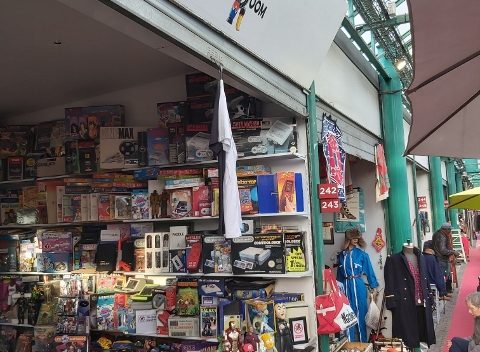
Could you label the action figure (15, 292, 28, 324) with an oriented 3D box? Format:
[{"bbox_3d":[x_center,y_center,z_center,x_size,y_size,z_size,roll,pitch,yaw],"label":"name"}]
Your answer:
[{"bbox_3d":[-1.944,1.177,4.279,0.120,0.270,0.060,-1,-6,-11],"label":"action figure"}]

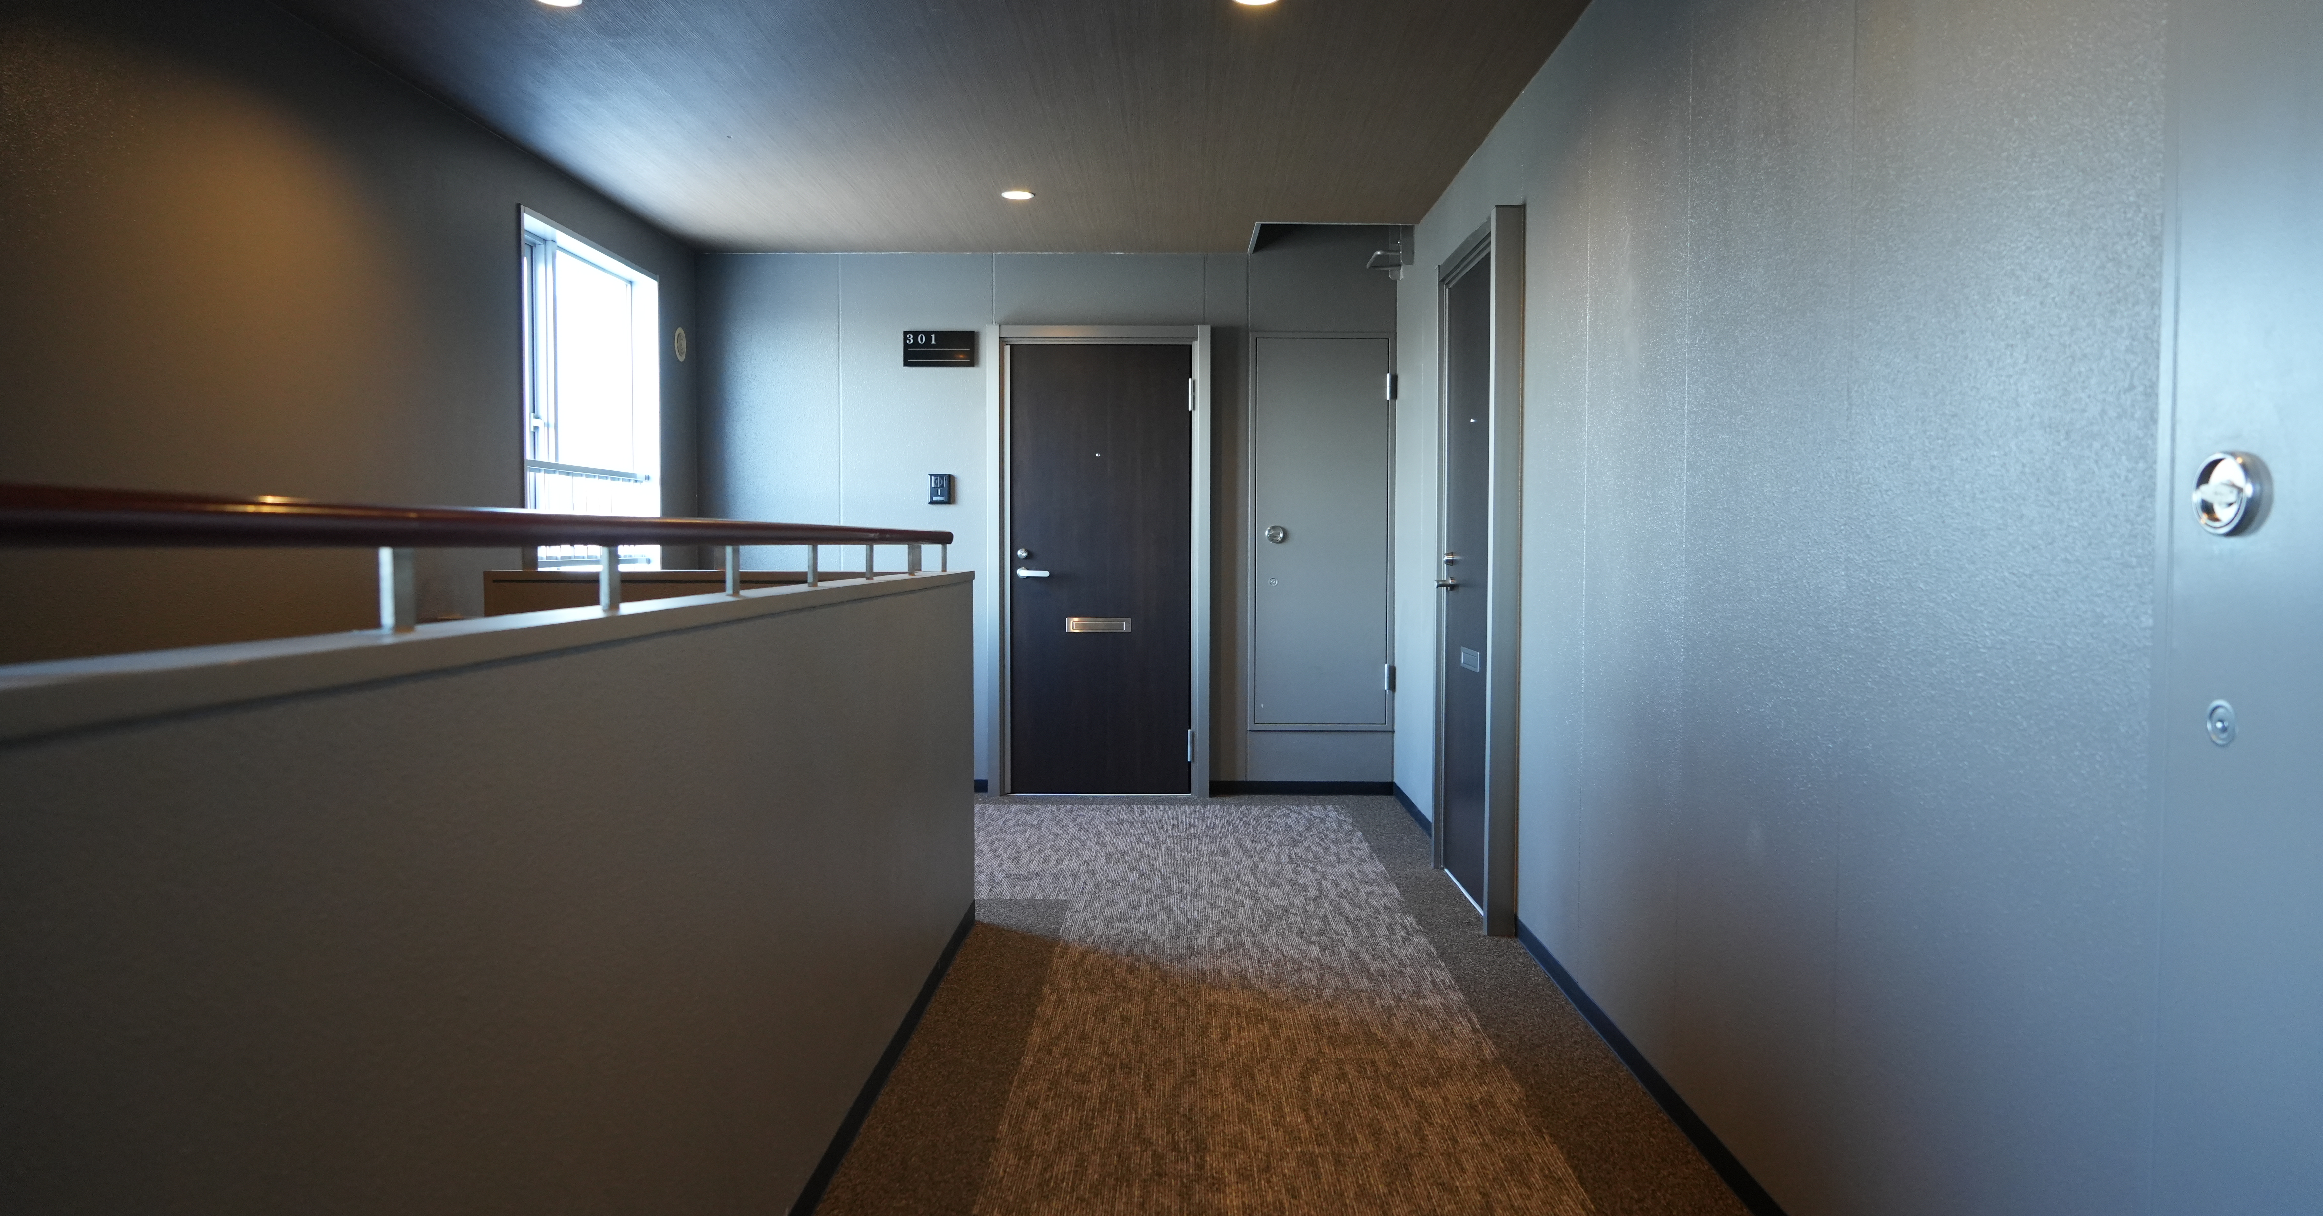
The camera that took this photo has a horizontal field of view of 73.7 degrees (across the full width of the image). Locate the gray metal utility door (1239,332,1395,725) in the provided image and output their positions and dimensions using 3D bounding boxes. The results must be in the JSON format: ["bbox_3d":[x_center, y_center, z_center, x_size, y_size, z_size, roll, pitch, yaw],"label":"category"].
[{"bbox_3d":[0.711,-0.333,6.883,0.650,1.768,0.070,0,2,1],"label":"gray metal utility door"}]

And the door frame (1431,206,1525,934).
[{"bbox_3d":[0.999,-0.115,4.857,0.115,2.073,0.983,0,2,1],"label":"door frame"}]

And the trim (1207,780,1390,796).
[{"bbox_3d":[0.629,0.804,6.907,0.818,0.062,0.012,0,2,1],"label":"trim"}]

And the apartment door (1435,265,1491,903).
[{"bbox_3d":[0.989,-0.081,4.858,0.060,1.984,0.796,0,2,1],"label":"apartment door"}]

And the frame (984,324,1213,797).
[{"bbox_3d":[-0.272,-0.200,6.864,0.983,2.073,0.115,0,2,1],"label":"frame"}]

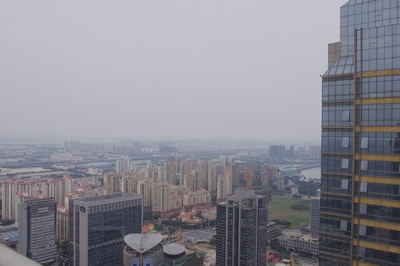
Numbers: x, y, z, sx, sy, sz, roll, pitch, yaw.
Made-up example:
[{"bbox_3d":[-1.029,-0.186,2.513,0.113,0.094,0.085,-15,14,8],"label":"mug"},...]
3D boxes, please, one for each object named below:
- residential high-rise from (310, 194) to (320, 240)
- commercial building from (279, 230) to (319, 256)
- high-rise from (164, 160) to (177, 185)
[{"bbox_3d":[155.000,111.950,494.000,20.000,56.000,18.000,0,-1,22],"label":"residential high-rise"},{"bbox_3d":[134.000,144.180,490.000,52.000,15.500,42.000,0,-1,22],"label":"commercial building"},{"bbox_3d":[-84.000,117.590,1085.000,30.000,75.000,16.000,1,-1,-41],"label":"high-rise"}]

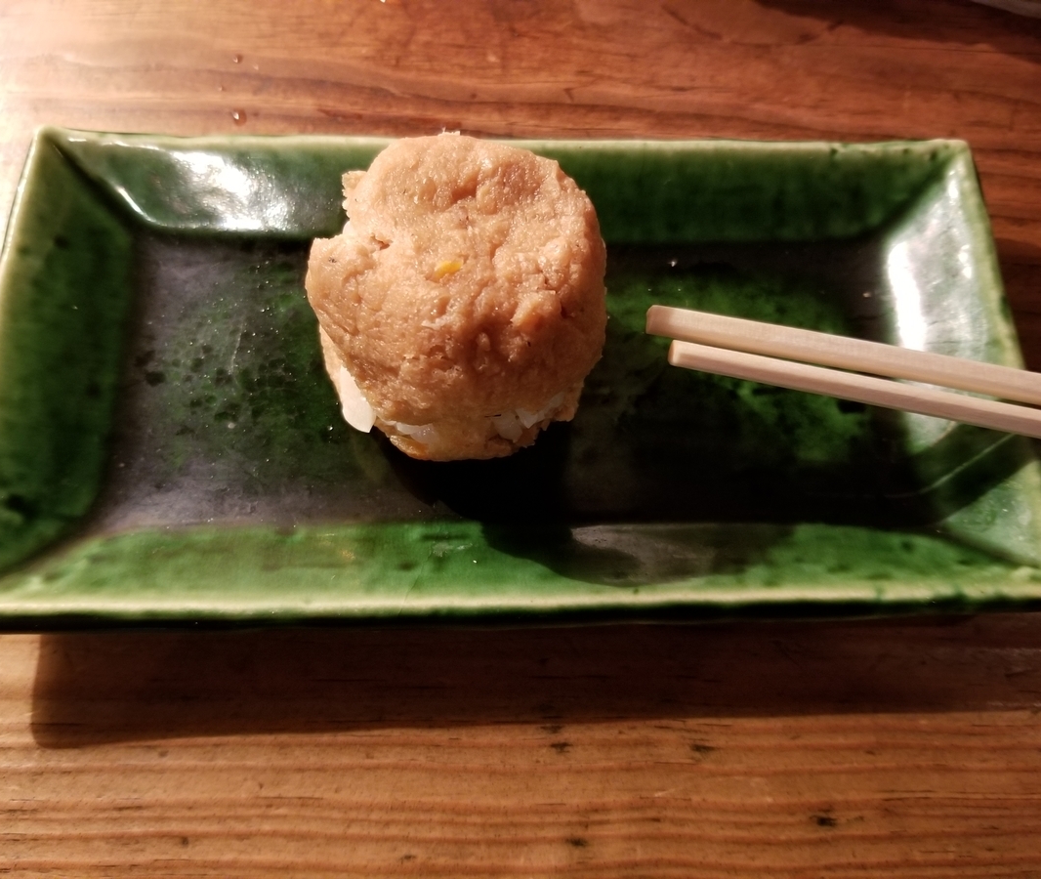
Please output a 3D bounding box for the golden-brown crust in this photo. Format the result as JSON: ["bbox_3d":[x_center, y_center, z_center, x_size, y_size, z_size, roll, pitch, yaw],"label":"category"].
[{"bbox_3d":[-0.013,-0.030,0.187,0.062,0.046,0.067,-1,69,-4],"label":"golden-brown crust"}]

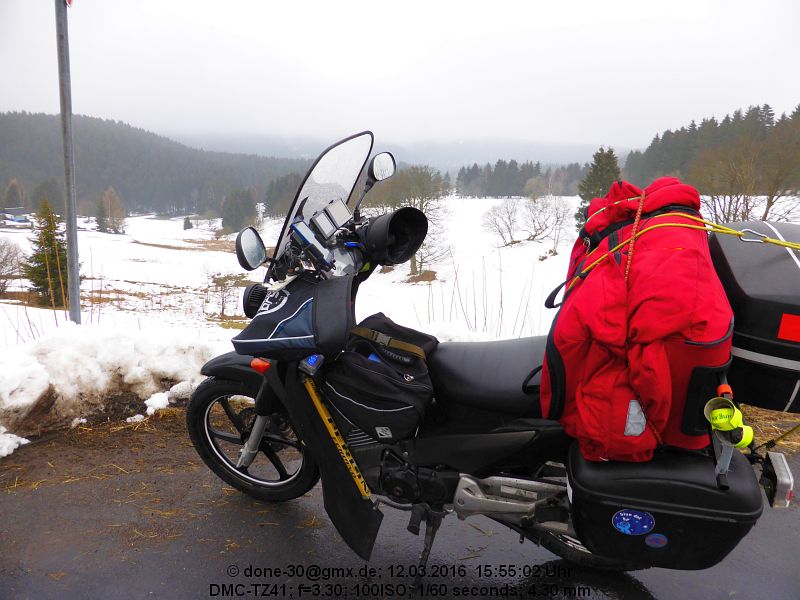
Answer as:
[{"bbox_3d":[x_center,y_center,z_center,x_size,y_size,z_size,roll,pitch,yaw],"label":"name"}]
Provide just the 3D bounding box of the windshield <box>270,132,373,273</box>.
[{"bbox_3d":[-0.221,-0.298,1.583,0.090,0.400,0.350,37,33,5],"label":"windshield"}]

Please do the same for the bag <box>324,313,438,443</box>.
[{"bbox_3d":[-0.029,0.236,1.744,0.315,0.315,0.290,5,25,16],"label":"bag"}]

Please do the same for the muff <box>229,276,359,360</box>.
[{"bbox_3d":[-0.252,0.034,1.419,0.320,0.190,0.220,8,26,21],"label":"muff"}]

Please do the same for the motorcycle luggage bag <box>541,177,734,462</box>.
[{"bbox_3d":[0.570,0.039,1.409,0.370,0.630,0.430,5,25,16],"label":"motorcycle luggage bag"}]

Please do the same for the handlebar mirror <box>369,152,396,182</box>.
[{"bbox_3d":[-0.058,-0.438,1.833,0.045,0.095,0.110,15,29,33],"label":"handlebar mirror"}]

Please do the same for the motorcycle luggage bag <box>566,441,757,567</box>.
[{"bbox_3d":[0.615,0.476,1.355,0.385,0.275,0.200,5,25,16],"label":"motorcycle luggage bag"}]

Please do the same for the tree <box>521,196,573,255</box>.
[{"bbox_3d":[12.232,-6.344,46.000,3.900,4.800,3.700,2,10,0],"label":"tree"}]

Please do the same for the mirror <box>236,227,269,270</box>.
[{"bbox_3d":[-0.356,-0.124,1.341,0.045,0.100,0.110,6,25,18],"label":"mirror"}]

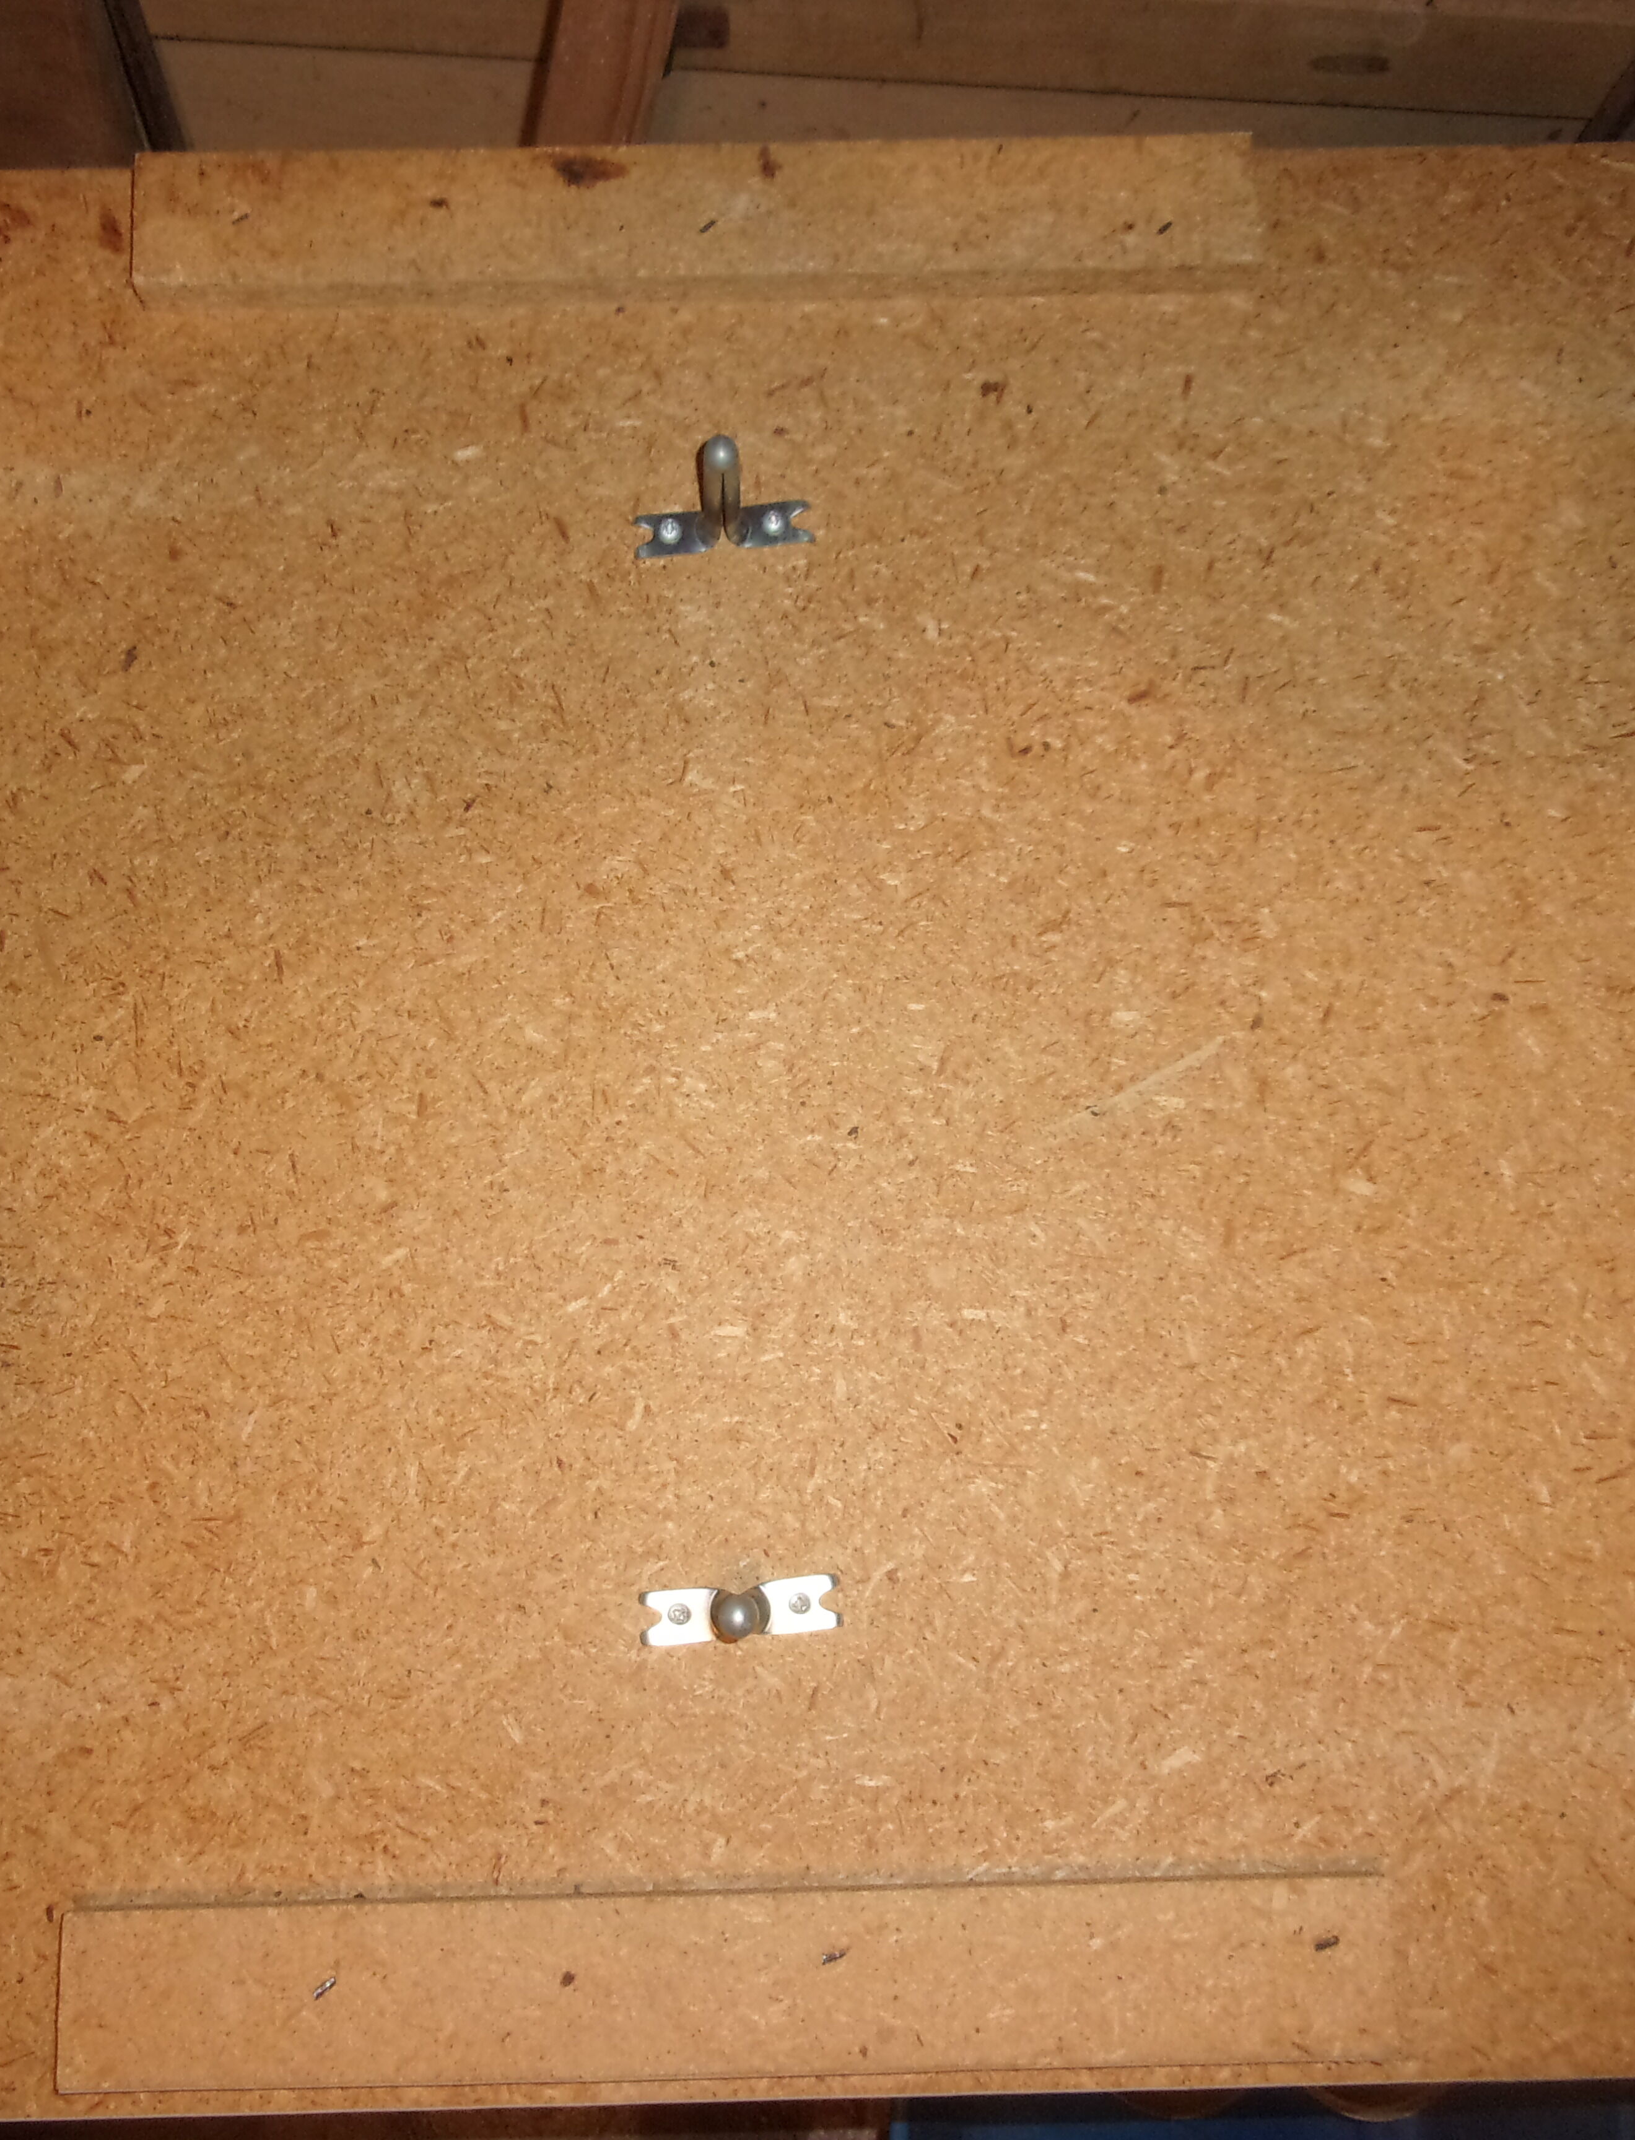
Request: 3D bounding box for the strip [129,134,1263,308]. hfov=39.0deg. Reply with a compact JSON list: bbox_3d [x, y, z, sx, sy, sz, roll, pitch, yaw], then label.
[{"bbox_3d":[-0.024,-0.173,0.469,0.227,0.008,0.029,-1,77,-1],"label":"strip"}]

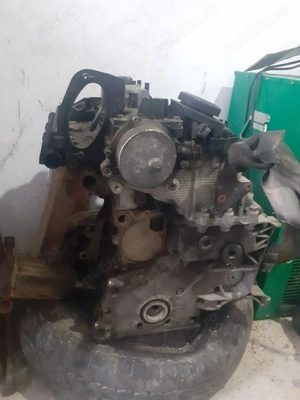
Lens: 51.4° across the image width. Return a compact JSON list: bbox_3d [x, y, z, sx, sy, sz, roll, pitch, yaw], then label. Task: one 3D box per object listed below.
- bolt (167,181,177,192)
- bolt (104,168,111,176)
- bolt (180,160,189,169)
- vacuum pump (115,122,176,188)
[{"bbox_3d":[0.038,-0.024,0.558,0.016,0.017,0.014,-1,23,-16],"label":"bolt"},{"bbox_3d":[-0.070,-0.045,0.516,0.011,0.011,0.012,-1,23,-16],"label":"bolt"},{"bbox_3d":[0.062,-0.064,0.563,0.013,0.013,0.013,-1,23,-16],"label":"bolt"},{"bbox_3d":[-0.007,-0.069,0.502,0.094,0.096,0.054,-1,23,-16],"label":"vacuum pump"}]

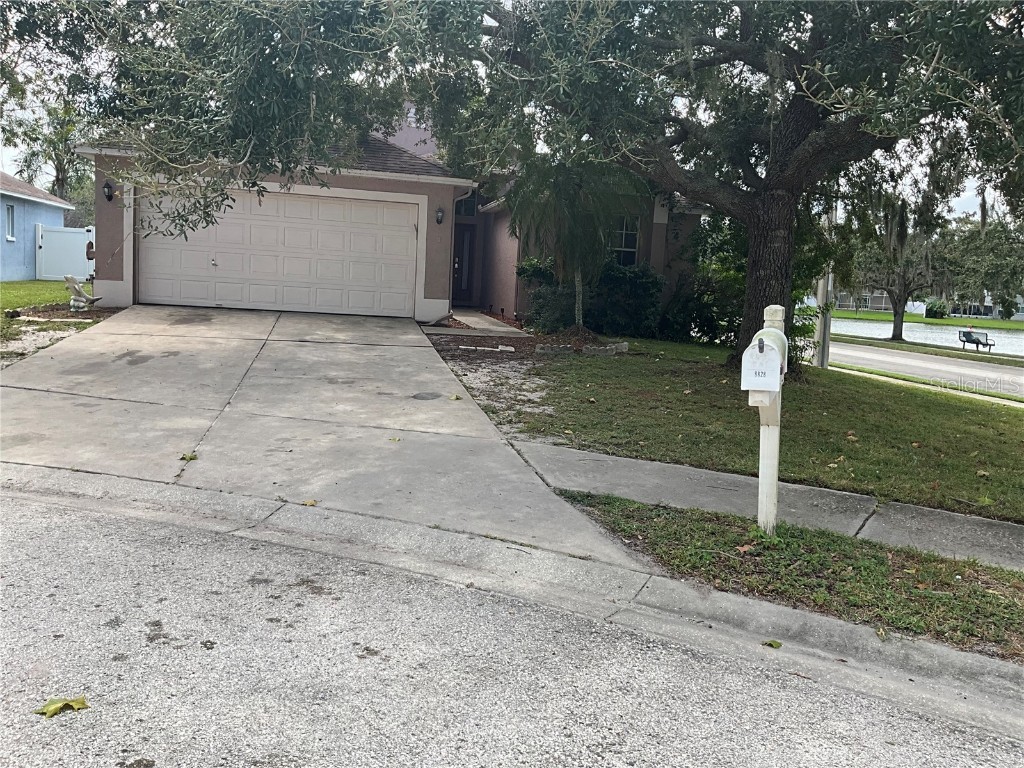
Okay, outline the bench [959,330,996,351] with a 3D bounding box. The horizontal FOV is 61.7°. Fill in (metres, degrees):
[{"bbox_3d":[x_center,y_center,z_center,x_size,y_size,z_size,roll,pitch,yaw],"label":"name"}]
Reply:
[{"bbox_3d":[21.387,-1.957,39.500,0.650,0.850,1.800,2,7,-12],"label":"bench"}]

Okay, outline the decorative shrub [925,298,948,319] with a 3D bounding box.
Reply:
[{"bbox_3d":[60.367,-10.779,122.000,3.100,2.850,2.900,7,8,26],"label":"decorative shrub"}]

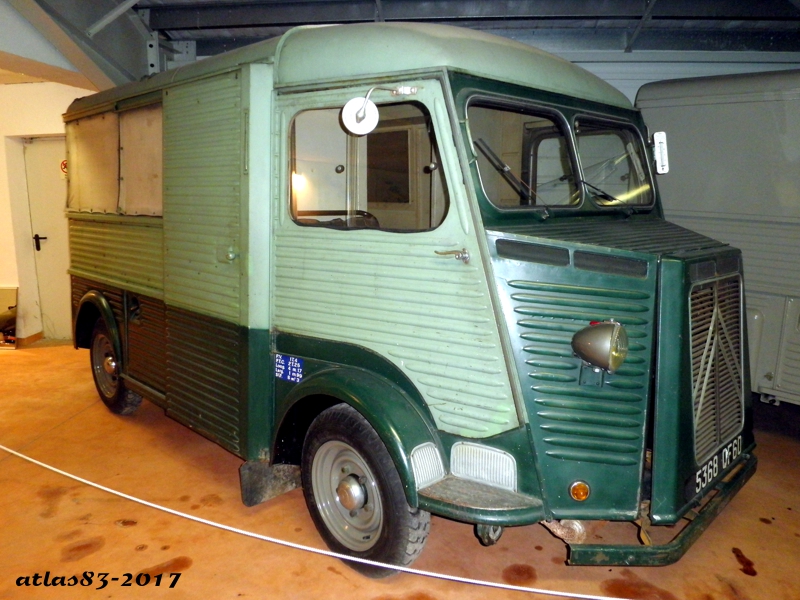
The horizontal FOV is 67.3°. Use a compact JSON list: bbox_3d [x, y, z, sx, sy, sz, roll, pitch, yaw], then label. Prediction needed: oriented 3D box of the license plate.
[{"bbox_3d":[1.144,0.585,2.157,0.486,0.085,0.015,-9,7,-44],"label":"license plate"}]

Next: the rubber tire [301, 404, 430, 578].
[{"bbox_3d":[-0.157,0.757,2.416,0.175,0.680,0.680,-10,14,-43],"label":"rubber tire"}]

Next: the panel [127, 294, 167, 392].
[{"bbox_3d":[-1.418,0.224,3.389,0.030,0.512,0.558,-5,10,-44],"label":"panel"}]

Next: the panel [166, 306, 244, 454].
[{"bbox_3d":[-0.934,0.356,2.880,0.040,0.594,0.795,-5,10,-44],"label":"panel"}]

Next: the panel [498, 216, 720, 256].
[{"bbox_3d":[0.939,-0.254,2.313,0.420,0.070,1.420,23,22,40],"label":"panel"}]

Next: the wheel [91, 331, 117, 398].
[{"bbox_3d":[-1.976,0.447,4.136,0.440,0.440,0.140,9,13,44],"label":"wheel"}]

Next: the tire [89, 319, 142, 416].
[{"bbox_3d":[-1.938,0.450,4.111,0.180,0.700,0.700,-9,13,-44],"label":"tire"}]

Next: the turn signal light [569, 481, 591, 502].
[{"bbox_3d":[0.565,0.599,1.870,0.072,0.072,0.040,0,-3,0],"label":"turn signal light"}]

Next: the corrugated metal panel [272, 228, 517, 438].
[{"bbox_3d":[-0.064,0.077,2.234,1.123,0.690,0.040,6,8,35],"label":"corrugated metal panel"}]

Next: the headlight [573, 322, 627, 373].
[{"bbox_3d":[0.590,0.141,1.800,0.150,0.158,0.168,-9,13,-44],"label":"headlight"}]

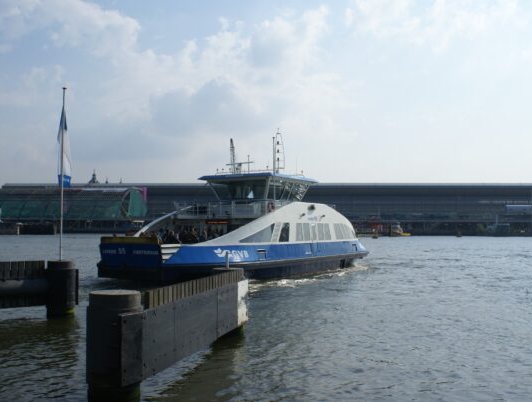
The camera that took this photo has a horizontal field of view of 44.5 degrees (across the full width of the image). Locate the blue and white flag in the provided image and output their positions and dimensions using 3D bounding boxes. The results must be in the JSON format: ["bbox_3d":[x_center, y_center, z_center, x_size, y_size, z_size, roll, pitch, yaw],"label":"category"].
[{"bbox_3d":[-7.840,-2.090,25.200,0.540,3.230,0.350,1,-2,-18],"label":"blue and white flag"}]

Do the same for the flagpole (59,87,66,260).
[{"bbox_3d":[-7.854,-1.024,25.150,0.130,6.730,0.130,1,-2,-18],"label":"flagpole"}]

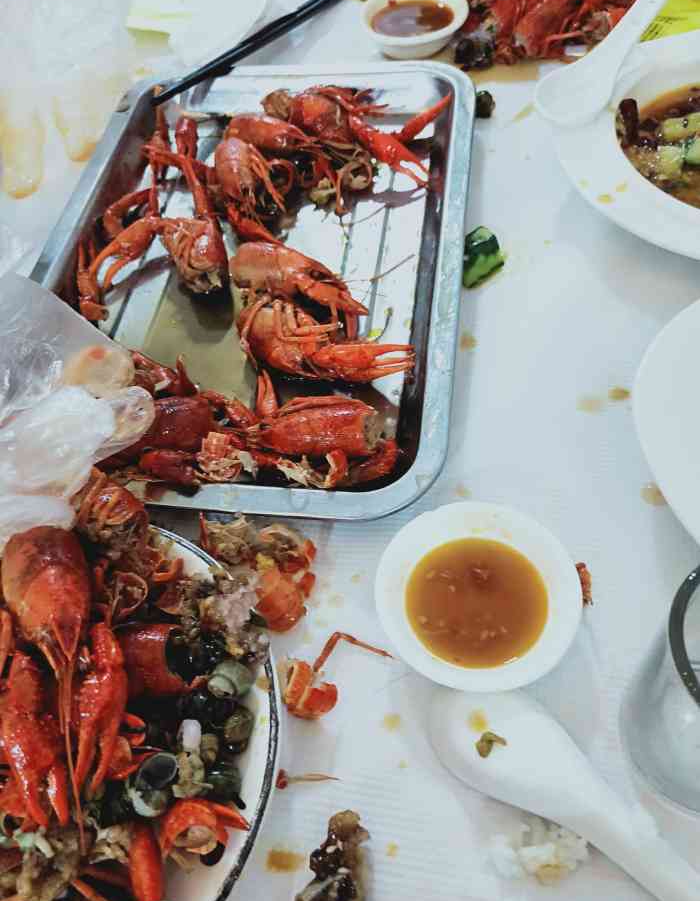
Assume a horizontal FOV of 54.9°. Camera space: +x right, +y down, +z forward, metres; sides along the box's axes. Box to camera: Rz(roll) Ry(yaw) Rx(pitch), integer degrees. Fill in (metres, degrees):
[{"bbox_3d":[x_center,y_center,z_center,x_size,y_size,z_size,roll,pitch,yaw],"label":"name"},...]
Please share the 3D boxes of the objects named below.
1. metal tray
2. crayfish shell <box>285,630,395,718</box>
[{"bbox_3d":[-0.063,-0.126,0.434,0.268,0.028,0.372,4,60,9],"label":"metal tray"},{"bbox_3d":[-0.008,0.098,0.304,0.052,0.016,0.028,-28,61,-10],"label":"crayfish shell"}]

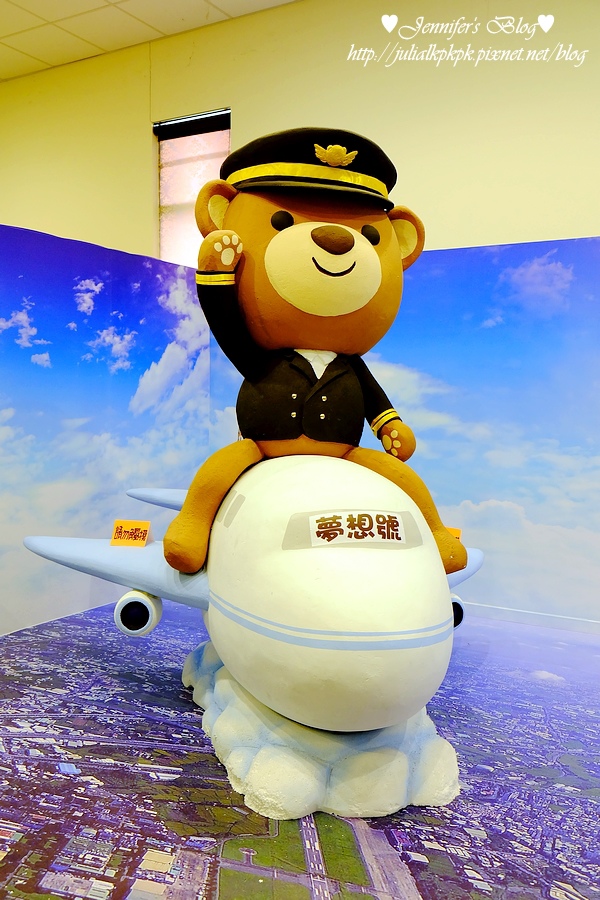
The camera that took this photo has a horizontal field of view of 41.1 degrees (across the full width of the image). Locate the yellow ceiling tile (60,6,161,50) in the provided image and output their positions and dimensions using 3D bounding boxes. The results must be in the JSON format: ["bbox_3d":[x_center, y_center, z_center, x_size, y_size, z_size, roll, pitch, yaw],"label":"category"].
[{"bbox_3d":[-1.412,-3.120,5.945,0.600,0.020,0.590,3,5,30],"label":"yellow ceiling tile"}]

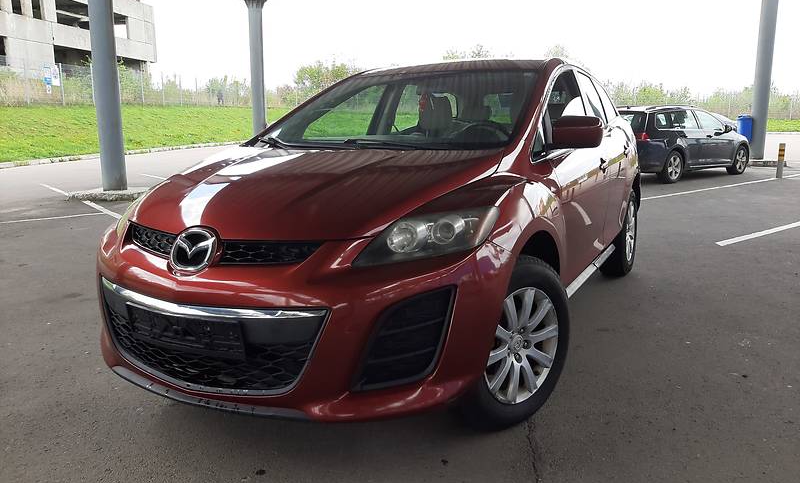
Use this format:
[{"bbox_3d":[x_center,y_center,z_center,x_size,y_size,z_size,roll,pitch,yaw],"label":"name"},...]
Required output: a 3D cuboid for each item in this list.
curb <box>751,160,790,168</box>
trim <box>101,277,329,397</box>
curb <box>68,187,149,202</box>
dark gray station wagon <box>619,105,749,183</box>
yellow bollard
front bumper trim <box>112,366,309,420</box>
[{"bbox_3d":[9.443,-2.165,16.311,1.500,0.140,1.200,3,12,15],"label":"curb"},{"bbox_3d":[-0.710,0.339,2.046,1.070,0.340,0.150,6,13,29],"label":"trim"},{"bbox_3d":[-4.931,-0.836,10.528,1.100,0.130,1.250,2,11,13],"label":"curb"},{"bbox_3d":[5.885,-2.150,13.000,4.560,1.490,1.800,-9,14,-35],"label":"dark gray station wagon"},{"bbox_3d":[8.006,-1.698,12.628,0.115,0.713,0.115,0,11,0],"label":"yellow bollard"},{"bbox_3d":[-0.703,0.528,2.093,0.950,0.080,0.120,6,13,29],"label":"front bumper trim"}]

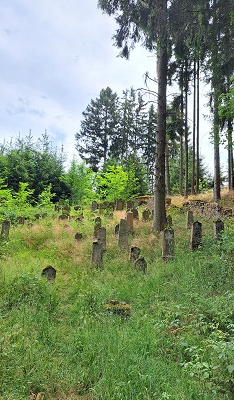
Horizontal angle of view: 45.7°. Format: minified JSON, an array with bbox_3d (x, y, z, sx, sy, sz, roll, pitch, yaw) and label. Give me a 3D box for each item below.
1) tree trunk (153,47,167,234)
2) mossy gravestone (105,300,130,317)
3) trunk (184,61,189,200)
[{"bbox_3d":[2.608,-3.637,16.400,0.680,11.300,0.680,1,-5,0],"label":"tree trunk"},{"bbox_3d":[0.030,2.201,5.600,0.480,0.300,0.260,2,-5,-8],"label":"mossy gravestone"},{"bbox_3d":[7.174,-7.092,28.500,0.420,13.800,0.420,1,-5,0],"label":"trunk"}]

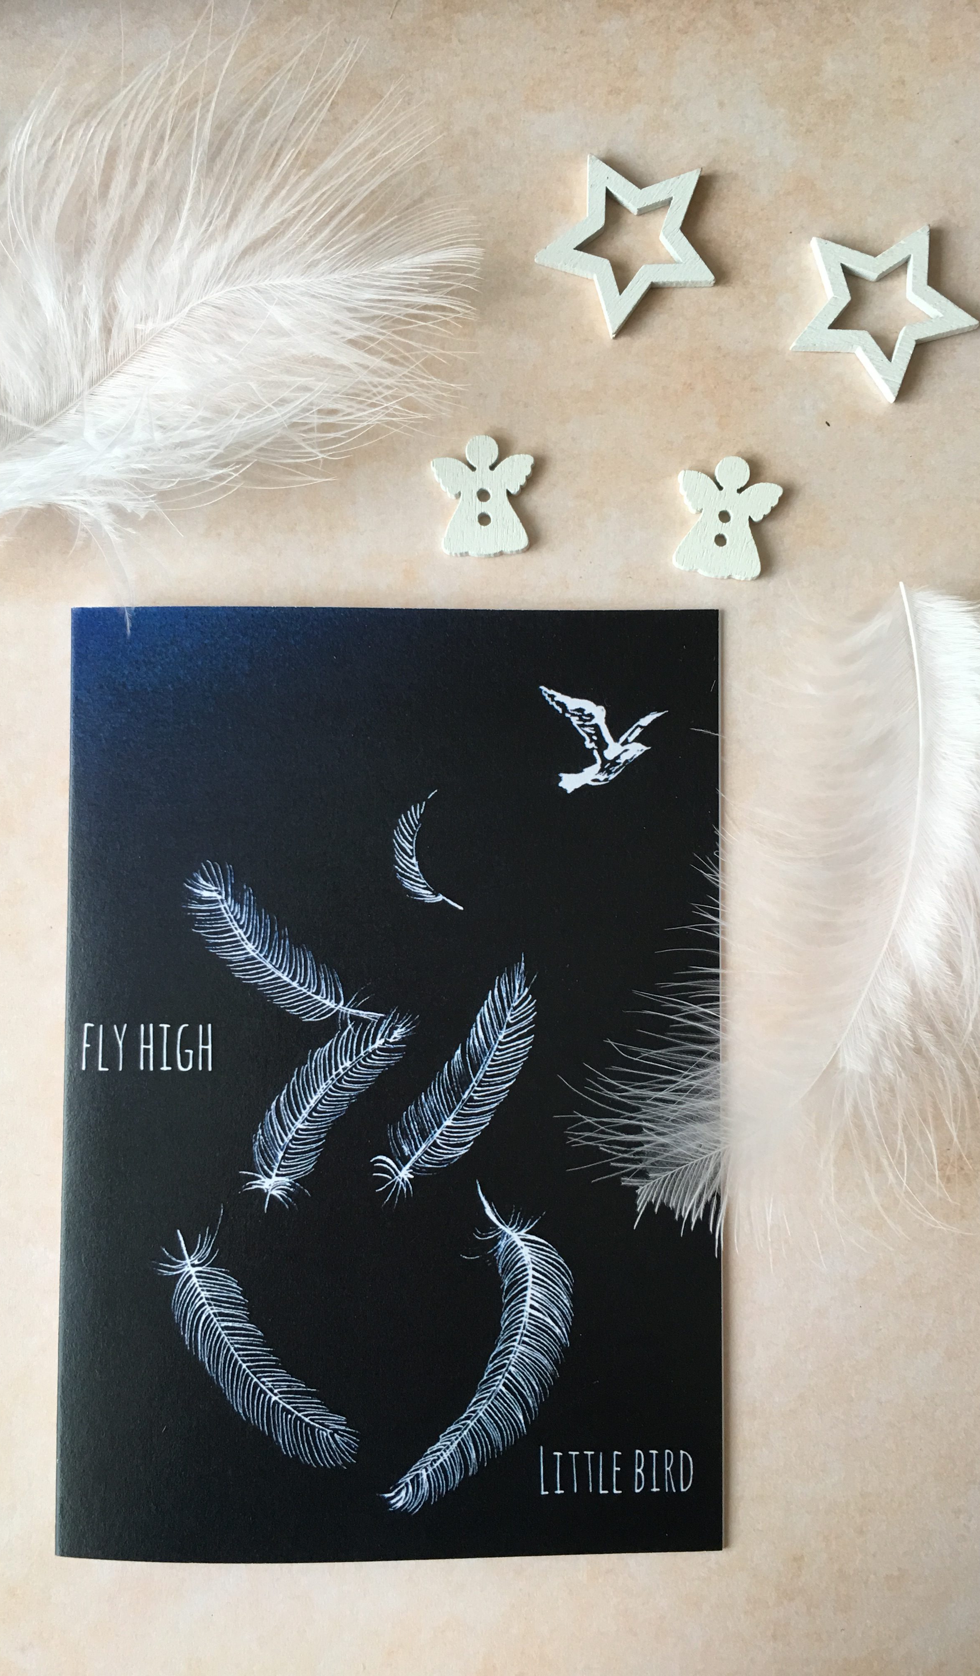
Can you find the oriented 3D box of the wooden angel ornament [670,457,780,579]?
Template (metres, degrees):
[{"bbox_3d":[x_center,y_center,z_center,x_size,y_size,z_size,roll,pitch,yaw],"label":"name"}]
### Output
[{"bbox_3d":[0.039,-0.053,0.233,0.017,0.002,0.020,10,87,0],"label":"wooden angel ornament"}]

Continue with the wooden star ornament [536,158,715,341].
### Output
[{"bbox_3d":[0.023,-0.101,0.235,0.032,0.002,0.029,-26,88,-2],"label":"wooden star ornament"}]

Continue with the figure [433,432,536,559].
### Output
[{"bbox_3d":[-0.001,-0.057,0.233,0.017,0.002,0.020,-4,87,-1],"label":"figure"}]

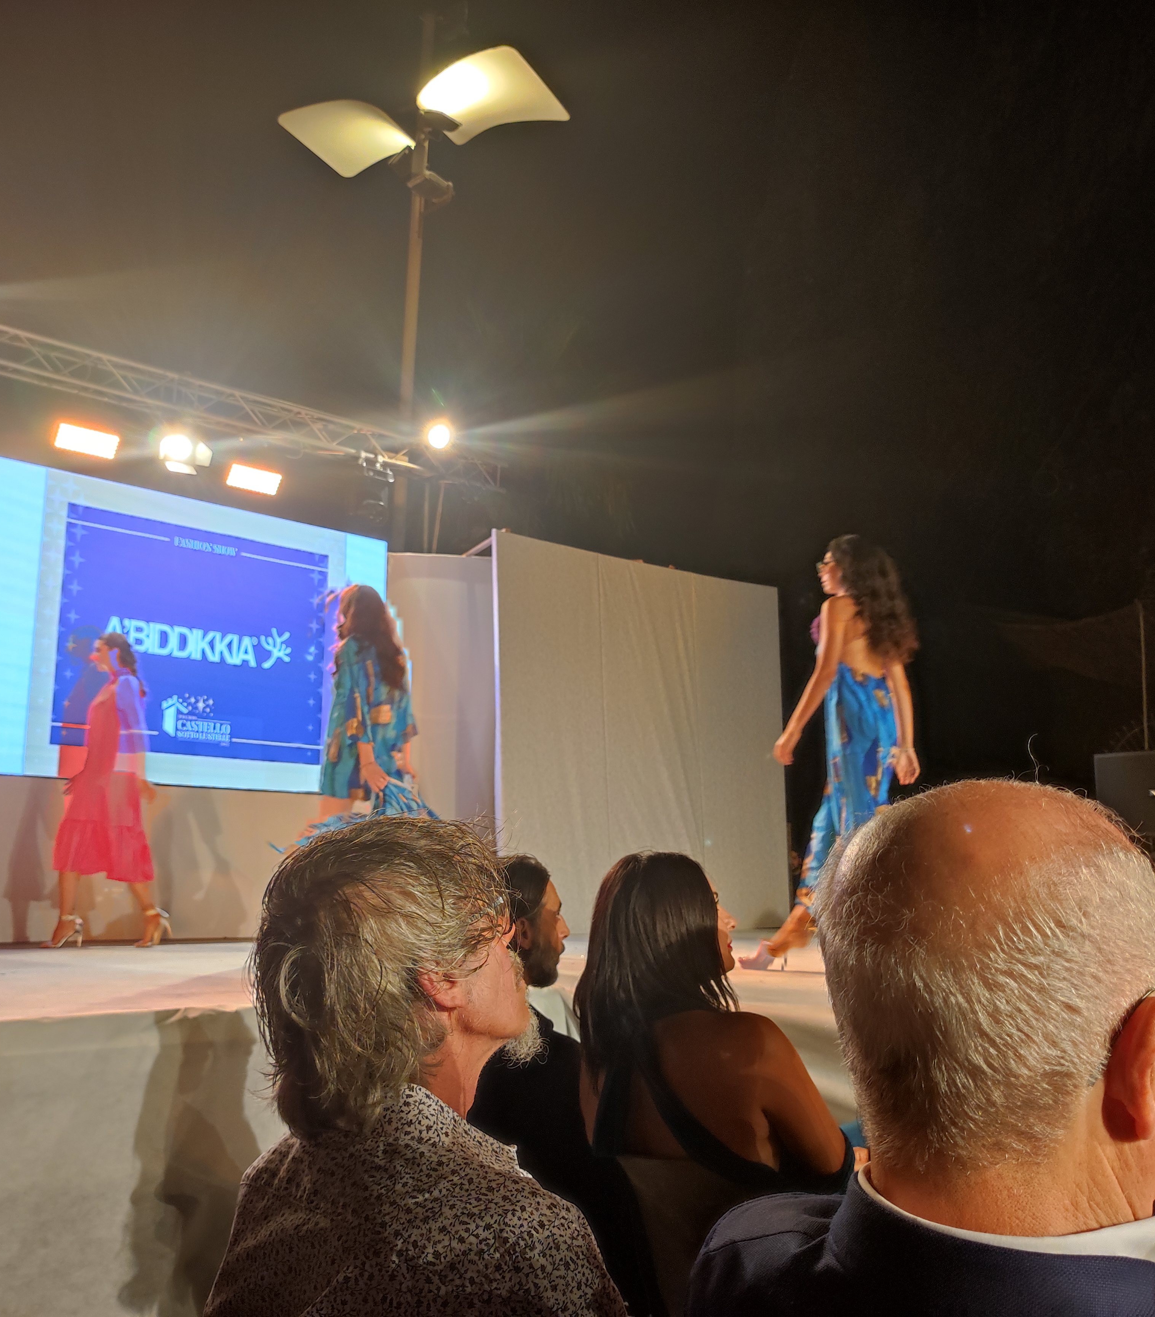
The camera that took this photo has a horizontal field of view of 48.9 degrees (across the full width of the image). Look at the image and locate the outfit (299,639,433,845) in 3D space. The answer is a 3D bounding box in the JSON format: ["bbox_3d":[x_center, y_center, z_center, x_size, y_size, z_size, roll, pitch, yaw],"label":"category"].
[{"bbox_3d":[-1.002,0.467,5.957,0.680,1.140,0.600,-9,-13,42],"label":"outfit"}]

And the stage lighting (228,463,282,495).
[{"bbox_3d":[-2.184,-1.211,8.507,0.360,0.180,0.150,8,17,-40],"label":"stage lighting"}]

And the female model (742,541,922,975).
[{"bbox_3d":[1.046,0.361,5.090,0.500,1.740,0.720,8,-13,-42],"label":"female model"}]

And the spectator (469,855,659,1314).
[{"bbox_3d":[0.078,1.050,2.613,0.780,1.300,0.520,7,-12,-38],"label":"spectator"}]

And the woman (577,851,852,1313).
[{"bbox_3d":[0.286,0.991,2.278,0.500,1.300,0.780,-9,-13,42],"label":"woman"}]

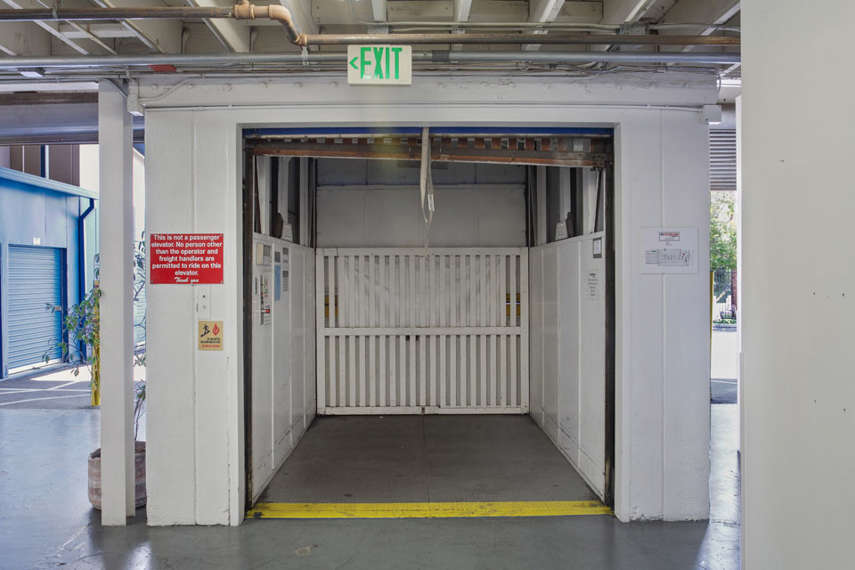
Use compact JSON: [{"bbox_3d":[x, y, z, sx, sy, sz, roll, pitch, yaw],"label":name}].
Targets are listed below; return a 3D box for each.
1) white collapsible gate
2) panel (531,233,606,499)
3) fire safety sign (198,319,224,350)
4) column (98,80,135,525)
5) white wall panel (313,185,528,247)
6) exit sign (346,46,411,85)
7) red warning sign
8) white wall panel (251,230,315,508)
[{"bbox_3d":[-0.049,0.500,6.887,2.280,1.783,0.060,0,1,-1],"label":"white collapsible gate"},{"bbox_3d":[1.162,0.527,5.559,0.050,1.789,2.697,0,1,-1],"label":"panel"},{"bbox_3d":[-1.305,0.306,3.862,0.148,0.177,0.005,0,1,-1],"label":"fire safety sign"},{"bbox_3d":[-1.893,0.116,3.920,0.146,2.676,0.135,0,1,-1],"label":"column"},{"bbox_3d":[-0.067,-0.735,6.972,2.262,0.678,0.040,0,1,-1],"label":"white wall panel"},{"bbox_3d":[-0.232,-1.073,3.147,0.313,0.193,0.045,0,1,-1],"label":"exit sign"},{"bbox_3d":[-1.442,-0.157,3.847,0.437,0.300,0.010,0,1,-1],"label":"red warning sign"},{"bbox_3d":[-1.183,0.529,5.499,0.050,1.789,2.697,0,1,-1],"label":"white wall panel"}]

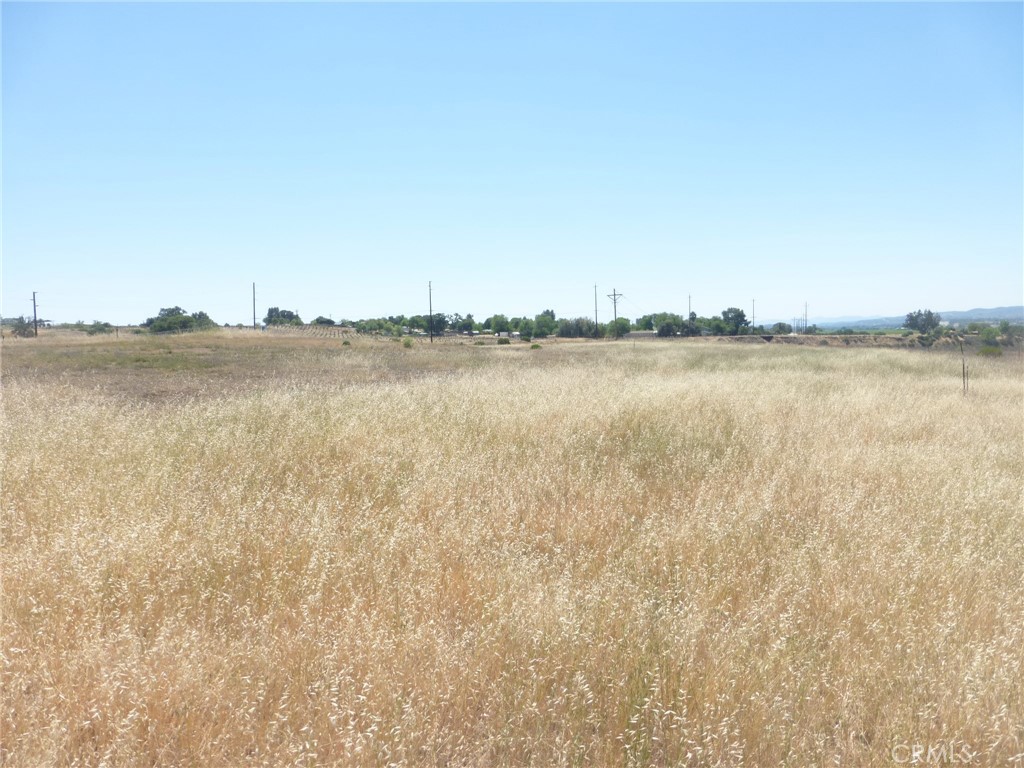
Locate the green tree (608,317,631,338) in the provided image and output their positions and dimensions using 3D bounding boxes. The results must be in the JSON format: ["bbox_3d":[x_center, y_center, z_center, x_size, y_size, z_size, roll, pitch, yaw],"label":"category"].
[{"bbox_3d":[24.980,-13.130,165.000,5.110,5.110,4.860,0,4,0],"label":"green tree"}]

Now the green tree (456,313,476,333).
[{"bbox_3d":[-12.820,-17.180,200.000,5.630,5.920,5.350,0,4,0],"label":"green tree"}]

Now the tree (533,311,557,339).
[{"bbox_3d":[7.690,-14.080,168.000,5.680,6.630,5.390,0,4,0],"label":"tree"}]

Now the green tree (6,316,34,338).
[{"bbox_3d":[-82.730,-9.630,120.000,4.060,3.550,3.850,0,4,0],"label":"green tree"}]

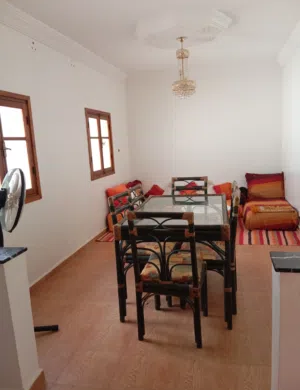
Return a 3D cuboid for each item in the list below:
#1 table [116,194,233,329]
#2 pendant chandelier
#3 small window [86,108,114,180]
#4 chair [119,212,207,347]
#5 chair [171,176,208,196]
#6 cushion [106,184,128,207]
[{"bbox_3d":[0.291,0.496,2.941,0.826,0.777,1.204,-1,10,13],"label":"table"},{"bbox_3d":[0.444,-1.609,4.083,0.311,0.742,0.311,0,10,15],"label":"pendant chandelier"},{"bbox_3d":[-0.761,-0.774,4.961,0.084,1.002,0.938,0,10,15],"label":"small window"},{"bbox_3d":[0.162,0.532,2.312,0.448,0.938,0.490,0,10,17],"label":"chair"},{"bbox_3d":[0.449,0.287,3.618,0.448,0.938,0.490,-1,10,12],"label":"chair"},{"bbox_3d":[-0.519,0.025,5.285,0.154,0.357,0.490,-15,2,33],"label":"cushion"}]

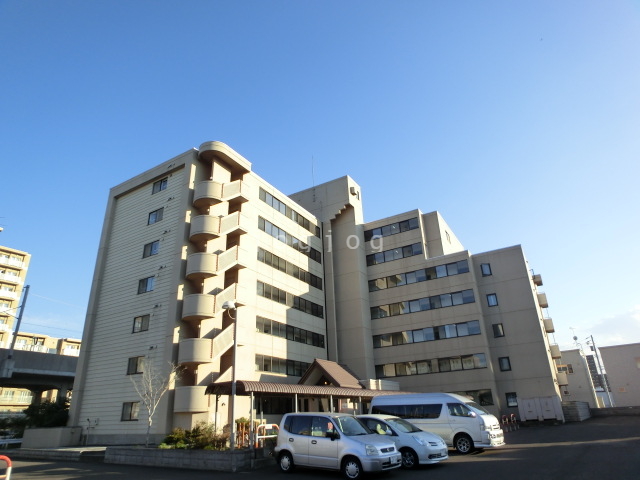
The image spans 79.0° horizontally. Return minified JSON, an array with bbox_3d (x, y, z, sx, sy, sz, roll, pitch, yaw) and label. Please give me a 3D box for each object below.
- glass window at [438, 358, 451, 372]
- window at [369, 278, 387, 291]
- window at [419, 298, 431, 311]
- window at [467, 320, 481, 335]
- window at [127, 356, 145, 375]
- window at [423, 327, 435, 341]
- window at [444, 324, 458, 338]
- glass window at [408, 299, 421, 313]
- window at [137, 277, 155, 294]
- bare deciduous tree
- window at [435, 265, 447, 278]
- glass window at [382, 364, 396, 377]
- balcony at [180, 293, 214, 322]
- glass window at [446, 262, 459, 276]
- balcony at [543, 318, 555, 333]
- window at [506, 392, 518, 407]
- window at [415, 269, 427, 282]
[{"bbox_3d":[11.410,11.419,35.395,1.030,1.190,0.120,-16,-27,26],"label":"glass window"},{"bbox_3d":[5.989,4.622,39.824,2.042,1.167,0.120,-15,-27,29],"label":"window"},{"bbox_3d":[9.935,6.064,36.527,0.985,1.181,0.120,-15,-27,29],"label":"window"},{"bbox_3d":[13.705,7.869,34.484,1.000,1.170,0.150,-15,-26,26],"label":"window"},{"bbox_3d":[-12.360,8.465,26.119,1.700,1.100,0.120,-15,-27,27],"label":"window"},{"bbox_3d":[10.202,8.869,36.263,0.970,1.160,0.150,-15,-26,26],"label":"window"},{"bbox_3d":[12.023,8.376,35.434,1.000,1.200,0.150,-16,-26,26],"label":"window"},{"bbox_3d":[9.100,6.311,36.993,0.990,1.185,0.120,-15,-27,29],"label":"glass window"},{"bbox_3d":[-12.858,3.373,28.871,1.680,1.170,0.150,-16,-26,26],"label":"window"},{"bbox_3d":[-8.033,7.911,18.904,2.450,3.950,2.200,7,-25,-20],"label":"bare deciduous tree"},{"bbox_3d":[11.839,3.095,37.624,1.000,1.200,0.150,-16,-26,26],"label":"window"},{"bbox_3d":[6.832,12.691,37.764,1.180,1.220,0.120,-16,-27,26],"label":"glass window"},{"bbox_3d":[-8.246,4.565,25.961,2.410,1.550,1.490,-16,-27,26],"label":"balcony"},{"bbox_3d":[12.756,2.832,37.163,1.000,1.200,0.150,-16,-26,26],"label":"glass window"},{"bbox_3d":[25.024,9.422,42.328,1.000,1.250,2.000,-15,-27,27],"label":"balcony"},{"bbox_3d":[15.943,13.268,32.183,0.820,1.100,0.120,-15,-27,27],"label":"window"},{"bbox_3d":[9.852,3.515,37.658,0.965,1.169,0.120,-15,-27,29],"label":"window"}]

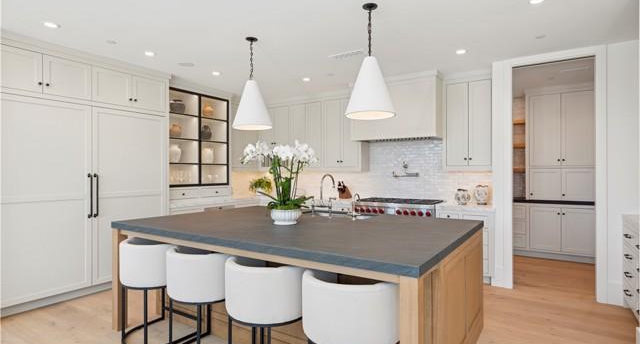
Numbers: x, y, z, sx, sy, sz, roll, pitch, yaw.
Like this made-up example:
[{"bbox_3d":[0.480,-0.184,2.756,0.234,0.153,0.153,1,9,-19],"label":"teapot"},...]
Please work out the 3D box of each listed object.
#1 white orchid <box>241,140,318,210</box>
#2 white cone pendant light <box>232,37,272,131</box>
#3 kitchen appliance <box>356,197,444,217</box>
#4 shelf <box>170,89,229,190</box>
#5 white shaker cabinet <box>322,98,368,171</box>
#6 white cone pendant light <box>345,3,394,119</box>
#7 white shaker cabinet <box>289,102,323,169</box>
[{"bbox_3d":[-0.338,0.015,3.000,0.620,0.590,0.420,0,0,0],"label":"white orchid"},{"bbox_3d":[-0.683,-0.902,3.594,0.405,0.885,0.405,0,0,0],"label":"white cone pendant light"},{"bbox_3d":[1.207,0.917,5.307,1.215,0.965,0.710,0,0,33],"label":"kitchen appliance"},{"bbox_3d":[-2.020,-0.482,5.650,0.360,1.432,1.190,0,0,33],"label":"shelf"},{"bbox_3d":[0.426,-0.606,5.925,0.734,1.201,0.302,0,0,33],"label":"white shaker cabinet"},{"bbox_3d":[0.410,-0.902,2.883,0.405,0.885,0.405,0,0,0],"label":"white cone pendant light"},{"bbox_3d":[-0.187,-0.608,6.322,0.726,1.186,0.302,0,0,33],"label":"white shaker cabinet"}]

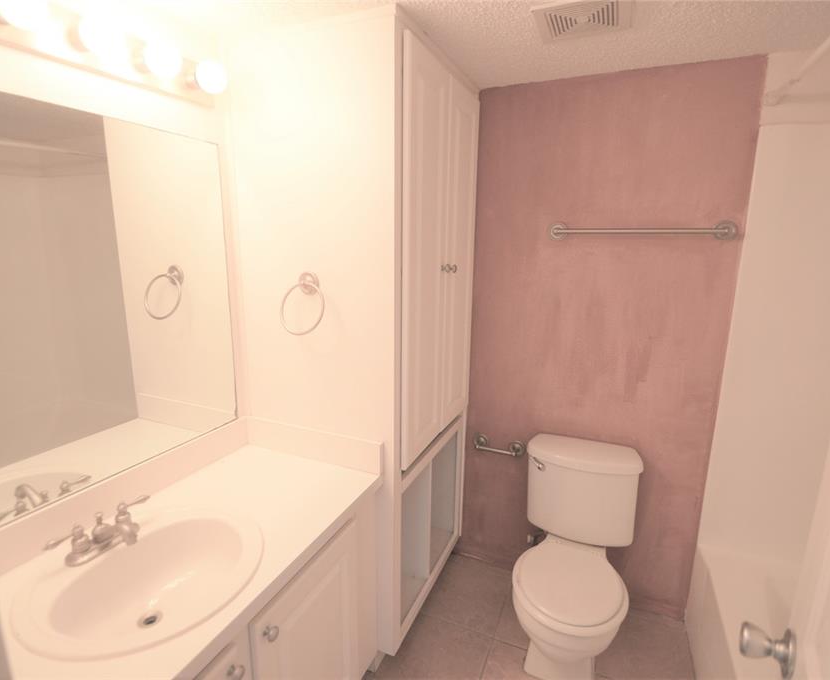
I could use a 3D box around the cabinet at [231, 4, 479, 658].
[{"bbox_3d":[-0.180,0.040,1.761,0.620,2.068,0.762,6,12,23],"label":"cabinet"}]

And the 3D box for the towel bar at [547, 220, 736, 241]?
[{"bbox_3d":[0.833,-0.410,1.600,0.628,0.066,0.070,6,12,23],"label":"towel bar"}]

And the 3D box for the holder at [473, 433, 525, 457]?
[{"bbox_3d":[0.382,0.502,1.982,0.236,0.067,0.070,6,12,23],"label":"holder"}]

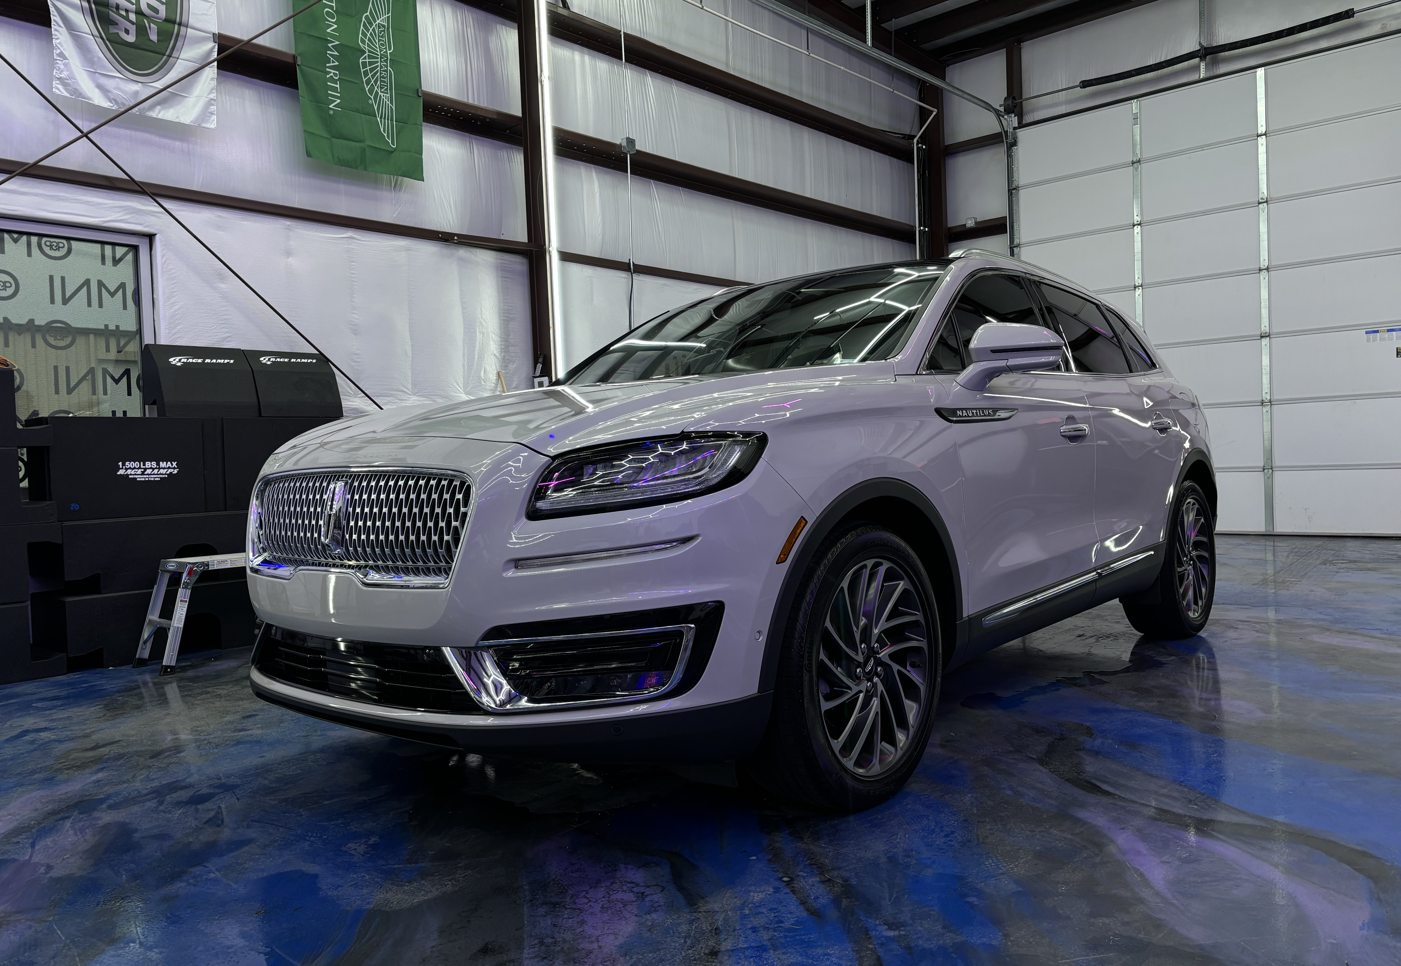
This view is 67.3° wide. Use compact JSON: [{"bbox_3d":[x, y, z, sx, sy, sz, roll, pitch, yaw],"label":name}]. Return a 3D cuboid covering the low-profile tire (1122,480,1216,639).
[{"bbox_3d":[2.209,0.353,4.986,0.260,0.745,0.745,-1,2,40],"label":"low-profile tire"}]

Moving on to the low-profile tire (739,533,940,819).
[{"bbox_3d":[0.370,0.480,2.814,0.260,0.745,0.745,-1,2,40],"label":"low-profile tire"}]

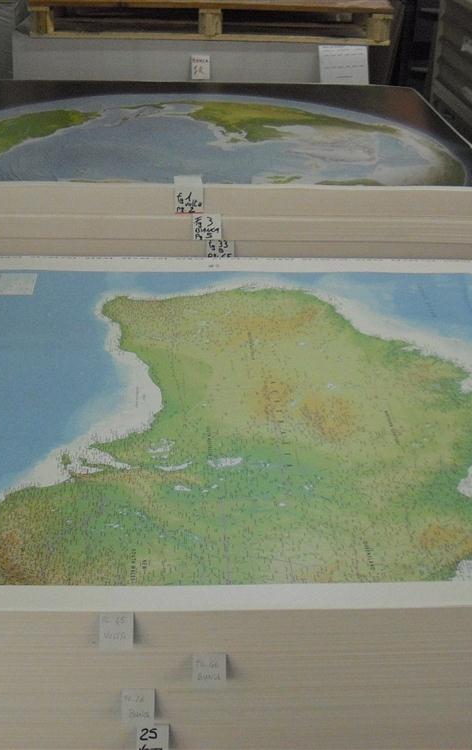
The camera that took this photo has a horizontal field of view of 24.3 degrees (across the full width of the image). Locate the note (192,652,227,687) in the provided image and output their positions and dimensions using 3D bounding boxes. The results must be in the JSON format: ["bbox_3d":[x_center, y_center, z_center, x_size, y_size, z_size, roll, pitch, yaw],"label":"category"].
[{"bbox_3d":[-0.040,0.456,1.690,0.052,0.060,0.005,0,20,-4],"label":"note"}]

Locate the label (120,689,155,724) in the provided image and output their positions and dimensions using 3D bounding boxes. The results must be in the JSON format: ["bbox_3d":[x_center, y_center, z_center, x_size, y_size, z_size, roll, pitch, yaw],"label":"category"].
[{"bbox_3d":[-0.153,0.522,1.716,0.053,0.070,0.005,0,20,-4],"label":"label"}]

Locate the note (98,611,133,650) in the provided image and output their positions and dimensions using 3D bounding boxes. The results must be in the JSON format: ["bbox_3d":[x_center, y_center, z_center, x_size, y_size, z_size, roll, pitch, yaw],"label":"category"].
[{"bbox_3d":[-0.179,0.385,1.642,0.052,0.065,0.005,0,20,-4],"label":"note"}]

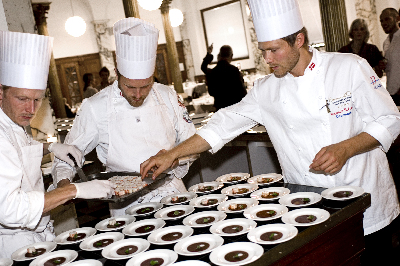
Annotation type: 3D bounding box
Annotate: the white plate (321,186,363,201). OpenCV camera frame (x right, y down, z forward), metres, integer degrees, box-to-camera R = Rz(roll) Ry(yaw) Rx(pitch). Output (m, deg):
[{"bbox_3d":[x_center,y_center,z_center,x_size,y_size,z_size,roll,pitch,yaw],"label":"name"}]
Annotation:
[{"bbox_3d":[0.645,0.283,2.109,0.195,0.027,0.195,-9,10,2],"label":"white plate"}]

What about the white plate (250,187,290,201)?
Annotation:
[{"bbox_3d":[0.343,0.305,2.265,0.195,0.027,0.195,-9,10,2],"label":"white plate"}]

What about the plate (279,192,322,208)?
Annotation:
[{"bbox_3d":[0.456,0.312,2.116,0.195,0.027,0.195,-9,10,2],"label":"plate"}]

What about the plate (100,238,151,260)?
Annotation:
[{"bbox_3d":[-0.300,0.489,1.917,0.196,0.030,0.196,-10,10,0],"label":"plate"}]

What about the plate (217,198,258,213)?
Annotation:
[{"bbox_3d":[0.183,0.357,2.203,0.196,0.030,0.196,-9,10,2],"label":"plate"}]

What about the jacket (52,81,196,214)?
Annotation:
[{"bbox_3d":[-0.366,0.083,2.418,0.680,0.740,0.450,-11,10,-11],"label":"jacket"}]

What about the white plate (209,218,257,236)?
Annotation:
[{"bbox_3d":[0.139,0.398,1.922,0.195,0.027,0.195,-9,10,2],"label":"white plate"}]

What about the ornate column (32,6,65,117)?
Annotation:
[{"bbox_3d":[-3.383,-1.306,10.800,0.550,3.324,0.550,-10,10,0],"label":"ornate column"}]

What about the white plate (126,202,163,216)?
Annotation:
[{"bbox_3d":[-0.279,0.393,2.343,0.195,0.027,0.195,-9,10,0],"label":"white plate"}]

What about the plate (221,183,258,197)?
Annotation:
[{"bbox_3d":[0.206,0.304,2.398,0.195,0.027,0.195,-9,10,2],"label":"plate"}]

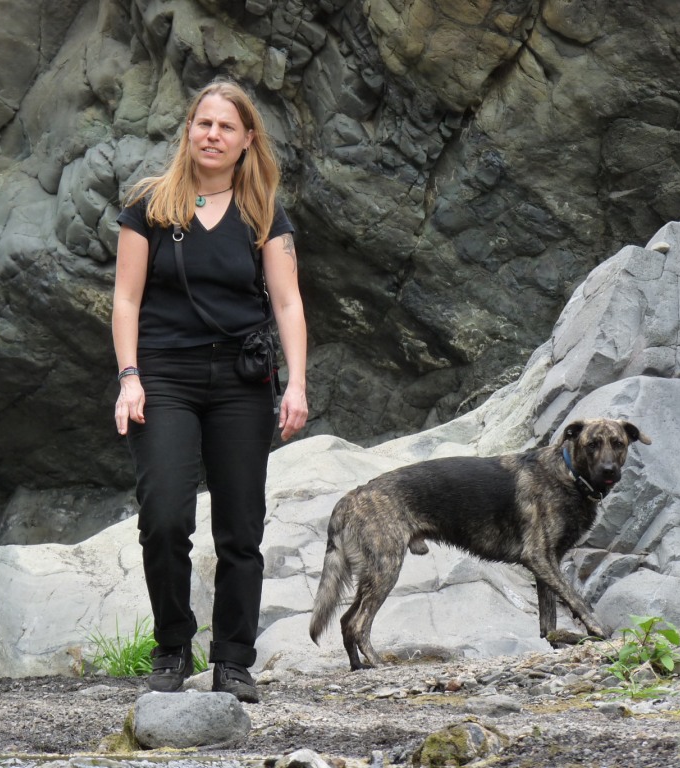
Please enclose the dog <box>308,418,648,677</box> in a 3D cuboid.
[{"bbox_3d":[0.393,0.452,16.000,0.950,0.710,0.300,0,1,-9],"label":"dog"}]

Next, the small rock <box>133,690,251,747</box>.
[{"bbox_3d":[-0.377,0.851,14.400,0.300,0.145,0.200,0,1,0],"label":"small rock"}]

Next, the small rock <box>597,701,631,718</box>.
[{"bbox_3d":[0.720,0.857,14.950,0.090,0.046,0.075,0,1,0],"label":"small rock"}]

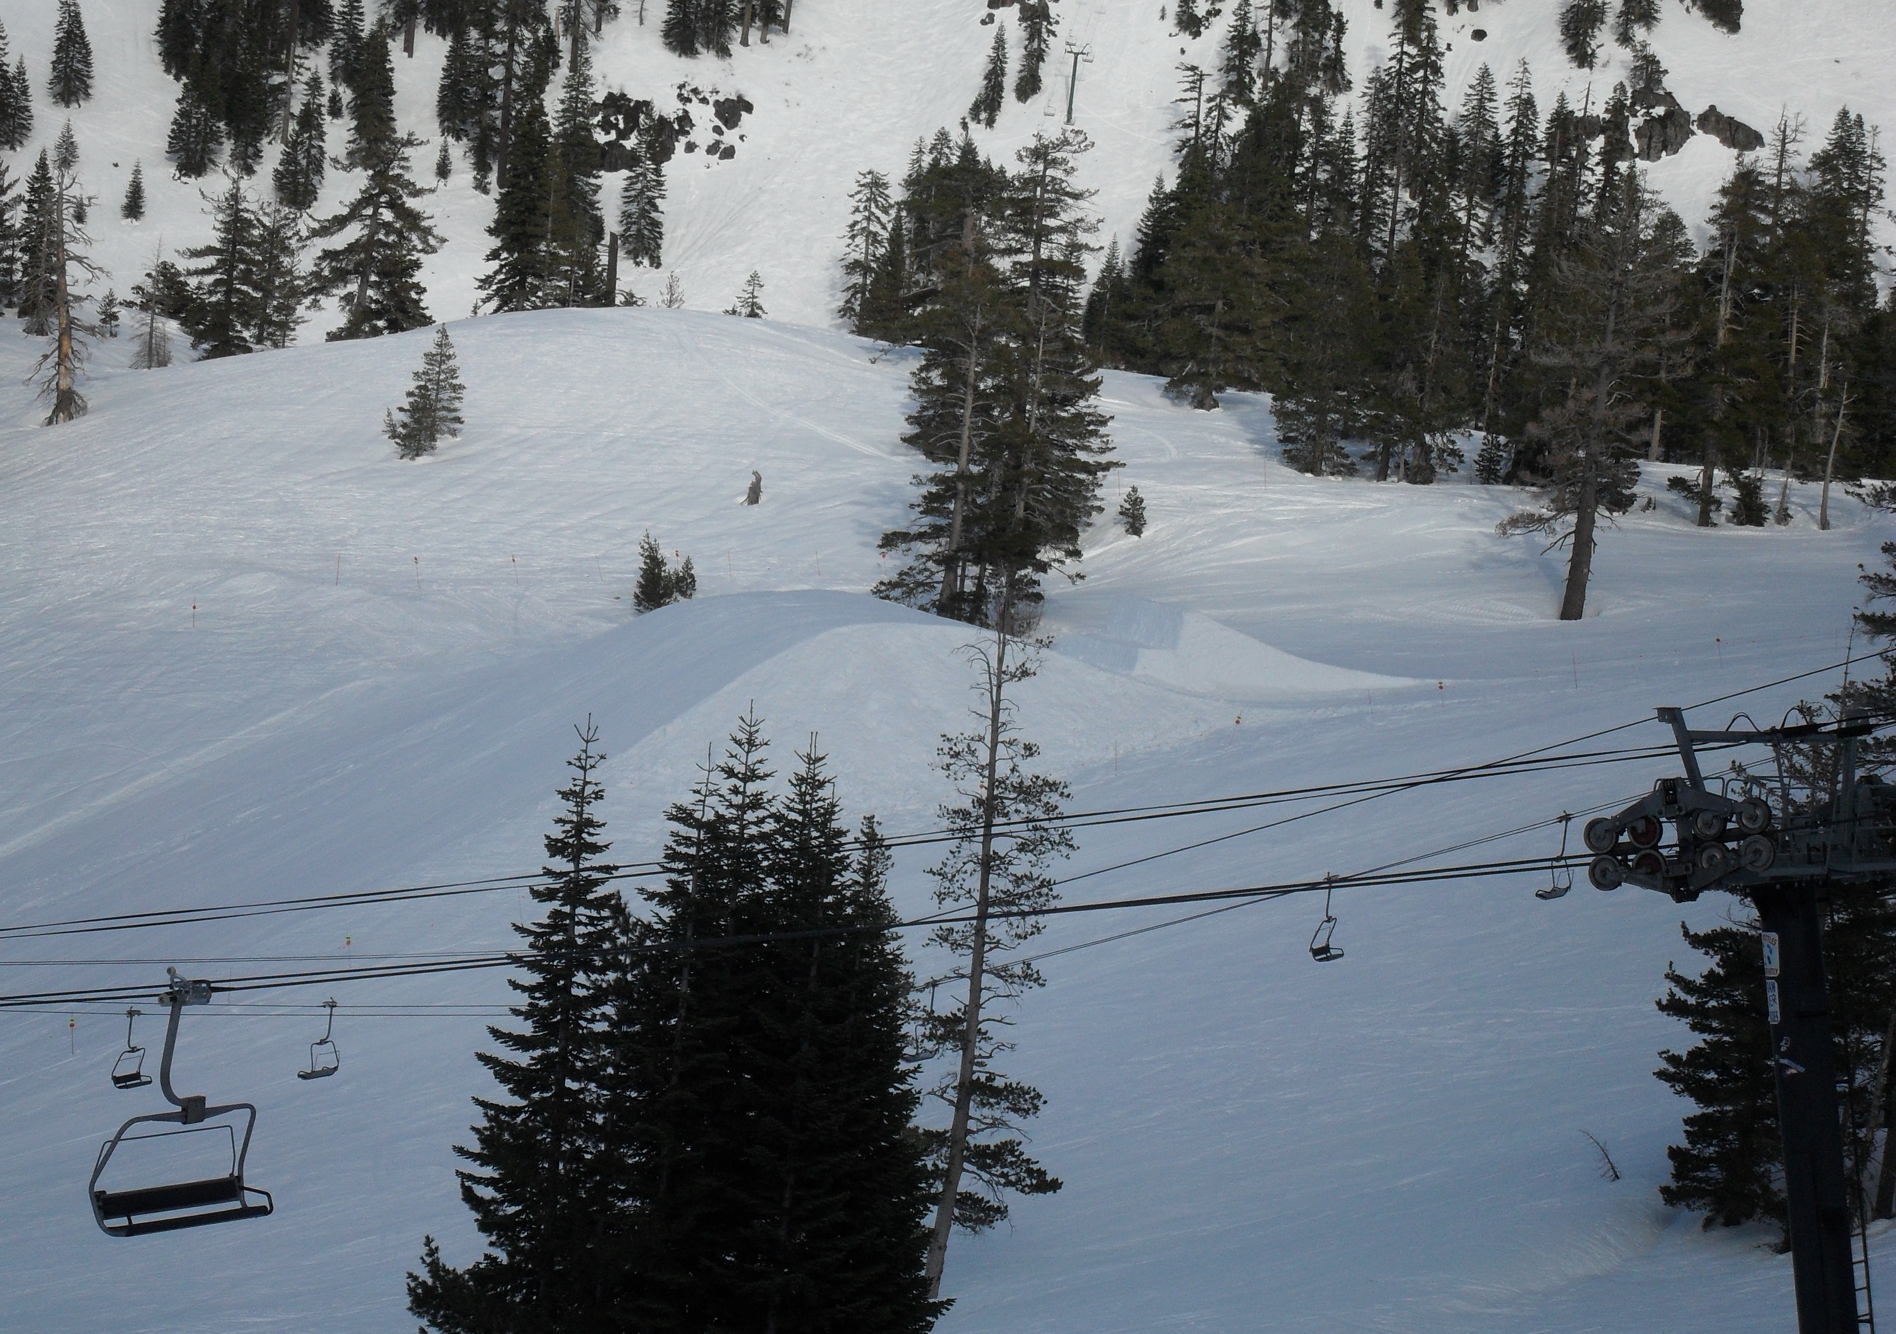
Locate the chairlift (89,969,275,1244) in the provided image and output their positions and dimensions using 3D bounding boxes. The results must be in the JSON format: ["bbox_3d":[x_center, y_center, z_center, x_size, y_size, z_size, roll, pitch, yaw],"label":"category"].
[{"bbox_3d":[-9.645,5.467,72.500,0.750,3.200,2.950,6,4,32],"label":"chairlift"}]

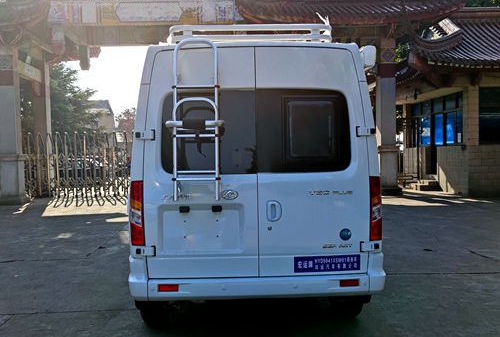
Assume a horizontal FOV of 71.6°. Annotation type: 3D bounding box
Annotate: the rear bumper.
[{"bbox_3d":[0.061,0.799,2.715,1.950,0.335,0.270,-1,2,-1],"label":"rear bumper"}]

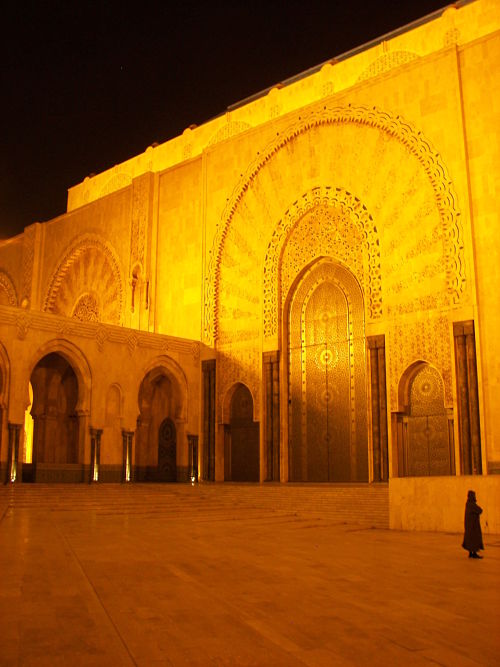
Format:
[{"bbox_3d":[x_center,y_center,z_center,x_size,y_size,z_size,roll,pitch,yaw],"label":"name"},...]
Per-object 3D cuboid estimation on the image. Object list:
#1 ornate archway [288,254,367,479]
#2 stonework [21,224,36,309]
[{"bbox_3d":[5.192,2.361,46.258,6.357,14.815,0.500,-10,-15,41],"label":"ornate archway"},{"bbox_3d":[-22.902,-7.015,72.678,2.842,8.919,0.700,-10,-15,41],"label":"stonework"}]

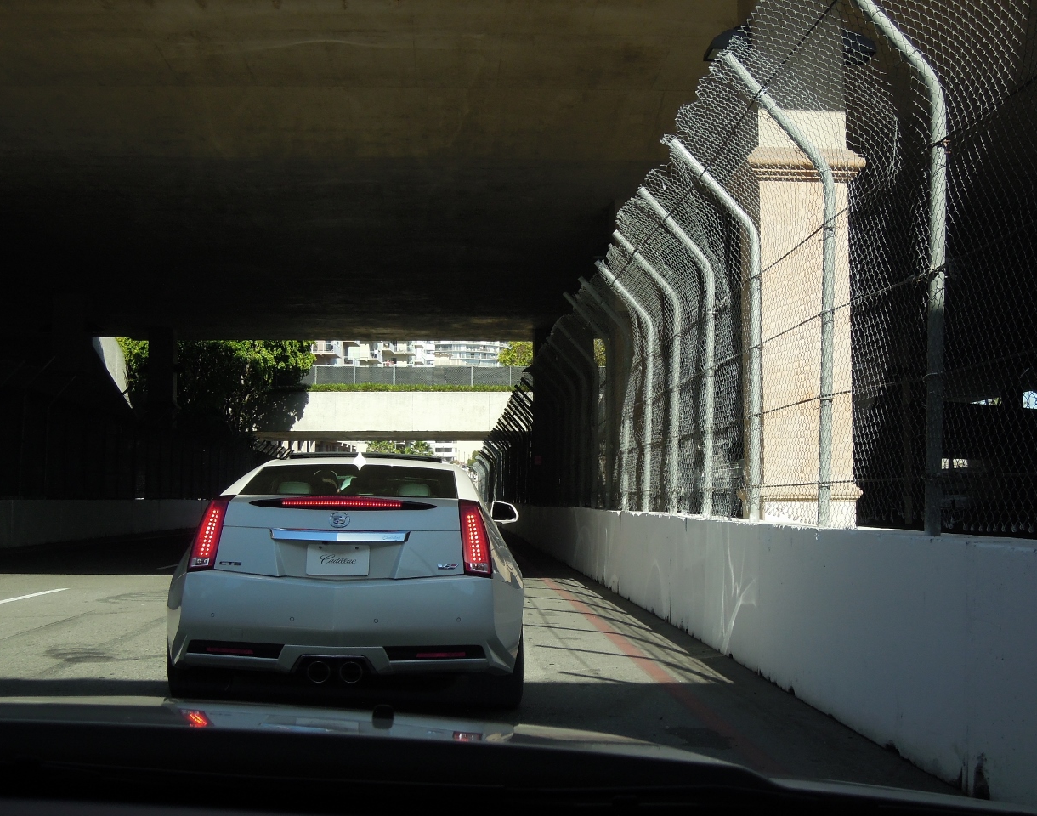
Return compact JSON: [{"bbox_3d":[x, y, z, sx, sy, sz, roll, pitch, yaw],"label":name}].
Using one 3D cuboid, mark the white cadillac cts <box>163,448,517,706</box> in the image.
[{"bbox_3d":[-0.960,0.968,8.969,1.885,1.420,4.790,1,-4,-2],"label":"white cadillac cts"}]

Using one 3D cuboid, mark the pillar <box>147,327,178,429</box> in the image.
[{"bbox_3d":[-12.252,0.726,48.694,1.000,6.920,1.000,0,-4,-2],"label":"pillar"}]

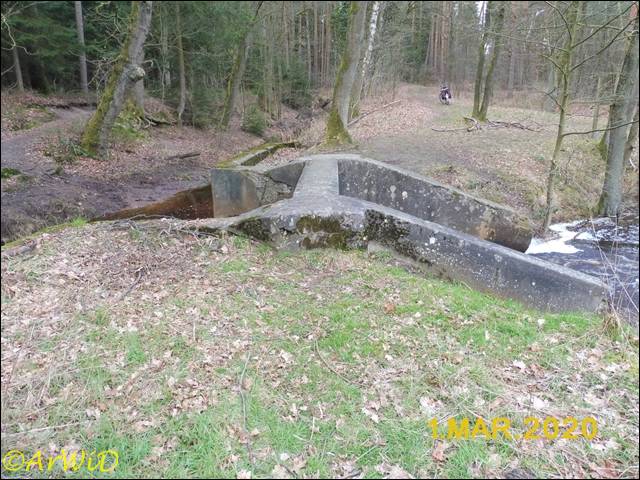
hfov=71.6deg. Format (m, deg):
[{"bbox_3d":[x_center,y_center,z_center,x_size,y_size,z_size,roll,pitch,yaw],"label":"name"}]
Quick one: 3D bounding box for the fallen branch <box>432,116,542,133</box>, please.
[{"bbox_3d":[5.361,-3.680,14.200,3.400,0.400,1.500,0,19,0],"label":"fallen branch"}]

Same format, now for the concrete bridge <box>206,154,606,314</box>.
[{"bbox_3d":[1.050,-0.253,6.829,5.300,1.550,4.300,0,19,0],"label":"concrete bridge"}]

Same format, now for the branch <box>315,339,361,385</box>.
[{"bbox_3d":[0.074,0.727,2.670,0.084,0.040,0.552,-10,21,-27],"label":"branch"}]

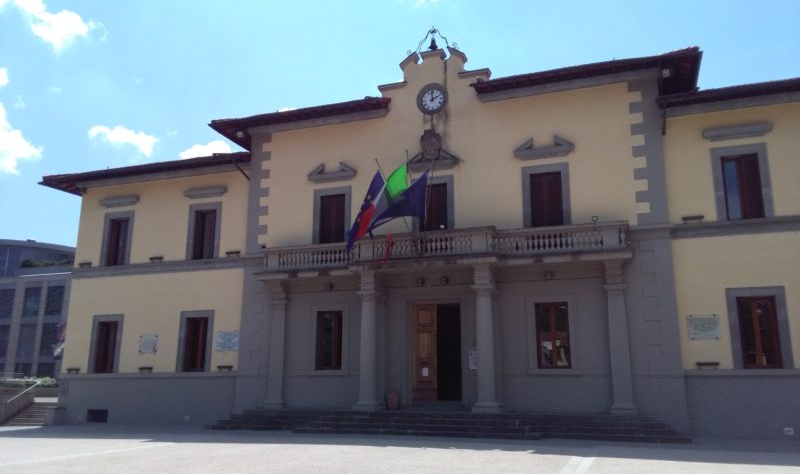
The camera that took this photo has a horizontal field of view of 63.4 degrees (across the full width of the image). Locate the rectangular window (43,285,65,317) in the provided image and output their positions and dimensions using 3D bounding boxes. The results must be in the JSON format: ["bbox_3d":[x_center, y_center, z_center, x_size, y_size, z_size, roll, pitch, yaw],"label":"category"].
[{"bbox_3d":[-29.389,5.470,55.285,1.810,2.485,0.200,-4,-13,18],"label":"rectangular window"}]

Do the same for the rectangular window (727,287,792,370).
[{"bbox_3d":[10.702,2.712,19.285,1.580,2.390,0.200,-4,-13,18],"label":"rectangular window"}]

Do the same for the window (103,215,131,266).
[{"bbox_3d":[-12.901,0.260,29.711,1.064,2.185,0.200,-4,-14,19],"label":"window"}]

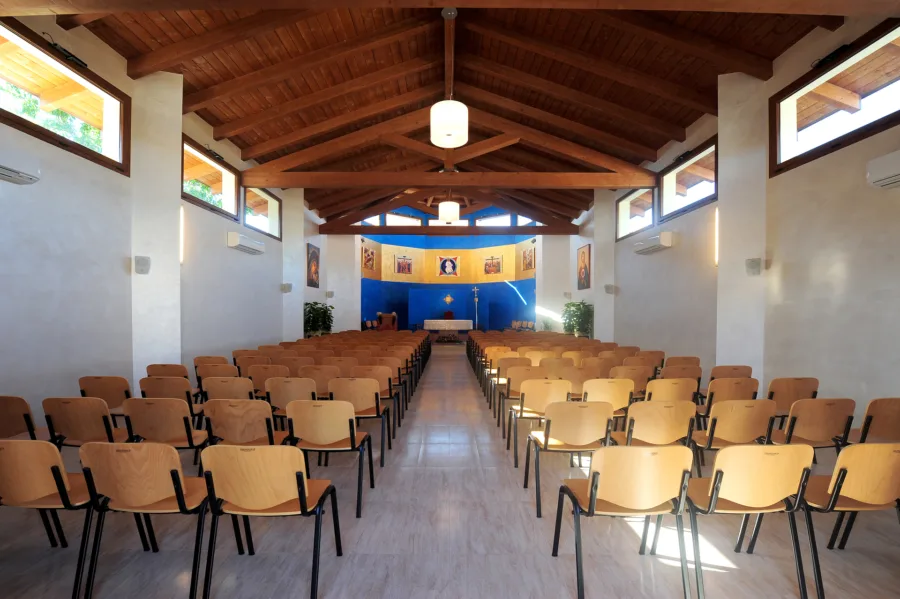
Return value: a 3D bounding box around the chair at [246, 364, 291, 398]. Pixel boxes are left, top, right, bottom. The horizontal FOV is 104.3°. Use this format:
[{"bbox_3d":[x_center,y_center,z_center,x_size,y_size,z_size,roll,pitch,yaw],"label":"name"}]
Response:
[{"bbox_3d":[-2.003,1.158,4.122,0.530,0.820,0.500,0,-2,2],"label":"chair"}]

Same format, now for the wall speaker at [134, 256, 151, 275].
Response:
[{"bbox_3d":[-3.688,-0.408,4.200,0.170,0.225,0.160,2,-3,-40],"label":"wall speaker"}]

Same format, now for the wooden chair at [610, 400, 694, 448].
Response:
[{"bbox_3d":[1.455,1.115,2.631,0.530,0.820,0.500,0,-2,-2],"label":"wooden chair"}]

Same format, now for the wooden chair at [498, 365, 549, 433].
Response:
[{"bbox_3d":[0.890,1.183,4.199,0.540,0.815,0.500,0,-2,0],"label":"wooden chair"}]

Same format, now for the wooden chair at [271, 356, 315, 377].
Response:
[{"bbox_3d":[-2.025,1.188,4.921,0.530,0.800,0.510,0,-2,0],"label":"wooden chair"}]

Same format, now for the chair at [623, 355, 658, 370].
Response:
[{"bbox_3d":[2.613,1.207,5.040,0.535,0.815,0.500,0,-2,-3],"label":"chair"}]

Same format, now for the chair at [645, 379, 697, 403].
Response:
[{"bbox_3d":[2.026,1.138,3.422,0.530,0.820,0.500,0,-2,-2],"label":"chair"}]

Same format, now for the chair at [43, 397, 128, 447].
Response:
[{"bbox_3d":[-2.605,1.116,2.685,0.535,0.815,0.500,0,-2,4],"label":"chair"}]

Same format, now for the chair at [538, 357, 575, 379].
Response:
[{"bbox_3d":[1.437,1.188,4.921,0.530,0.800,0.510,0,-2,0],"label":"chair"}]

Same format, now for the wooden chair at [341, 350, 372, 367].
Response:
[{"bbox_3d":[-1.491,1.247,5.777,0.540,0.815,0.500,0,-2,0],"label":"wooden chair"}]

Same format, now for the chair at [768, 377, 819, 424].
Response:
[{"bbox_3d":[3.185,1.148,3.499,0.535,0.815,0.500,0,-2,-4],"label":"chair"}]

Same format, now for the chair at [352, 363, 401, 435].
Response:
[{"bbox_3d":[-0.870,1.156,4.137,0.530,0.800,0.510,0,-2,0],"label":"chair"}]

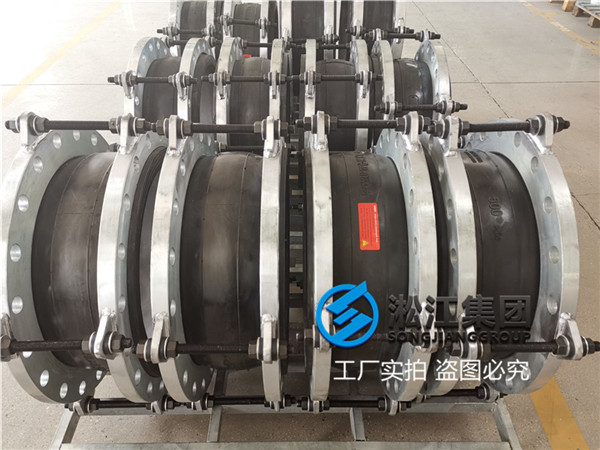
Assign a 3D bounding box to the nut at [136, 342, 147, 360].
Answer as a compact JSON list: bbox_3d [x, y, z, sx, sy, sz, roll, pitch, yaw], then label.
[{"bbox_3d":[-0.294,0.235,0.883,0.018,0.030,0.035,0,75,0],"label":"nut"}]

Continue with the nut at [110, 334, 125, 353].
[{"bbox_3d":[-0.331,0.218,0.859,0.018,0.035,0.030,0,-4,-2],"label":"nut"}]

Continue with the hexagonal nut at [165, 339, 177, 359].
[{"bbox_3d":[-0.237,0.234,0.882,0.018,0.030,0.035,0,52,0],"label":"hexagonal nut"}]

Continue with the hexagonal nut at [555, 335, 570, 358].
[{"bbox_3d":[0.500,0.235,0.903,0.018,0.030,0.035,0,47,2],"label":"hexagonal nut"}]

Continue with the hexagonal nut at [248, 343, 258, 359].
[{"bbox_3d":[-0.087,0.235,0.881,0.018,0.030,0.035,0,75,0],"label":"hexagonal nut"}]

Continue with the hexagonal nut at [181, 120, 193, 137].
[{"bbox_3d":[-0.234,-0.204,0.993,0.018,0.035,0.030,0,20,0],"label":"hexagonal nut"}]

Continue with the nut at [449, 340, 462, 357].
[{"bbox_3d":[0.299,0.239,0.912,0.017,0.030,0.034,0,3,0],"label":"nut"}]

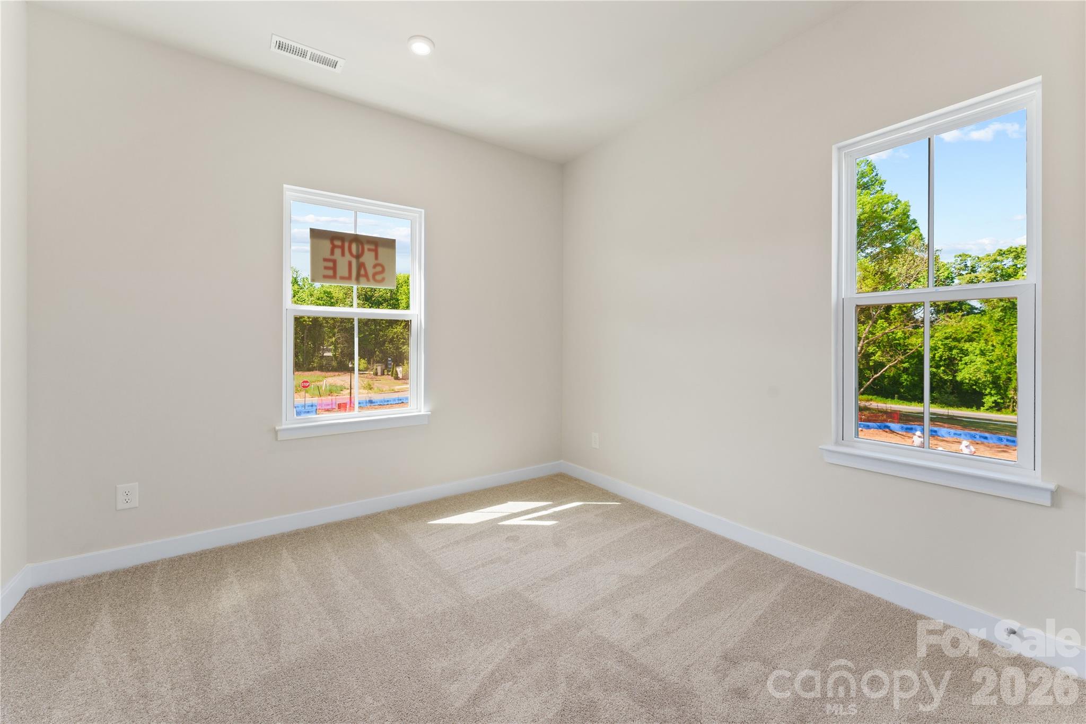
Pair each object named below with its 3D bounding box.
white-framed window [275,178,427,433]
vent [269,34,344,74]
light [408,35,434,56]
[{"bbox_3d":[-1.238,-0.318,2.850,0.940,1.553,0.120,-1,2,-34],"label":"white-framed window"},{"bbox_3d":[-1.284,-1.674,2.314,0.348,0.020,0.150,-1,2,-34],"label":"vent"},{"bbox_3d":[-0.644,-1.666,2.229,0.148,0.026,0.148,0,1,0],"label":"light"}]

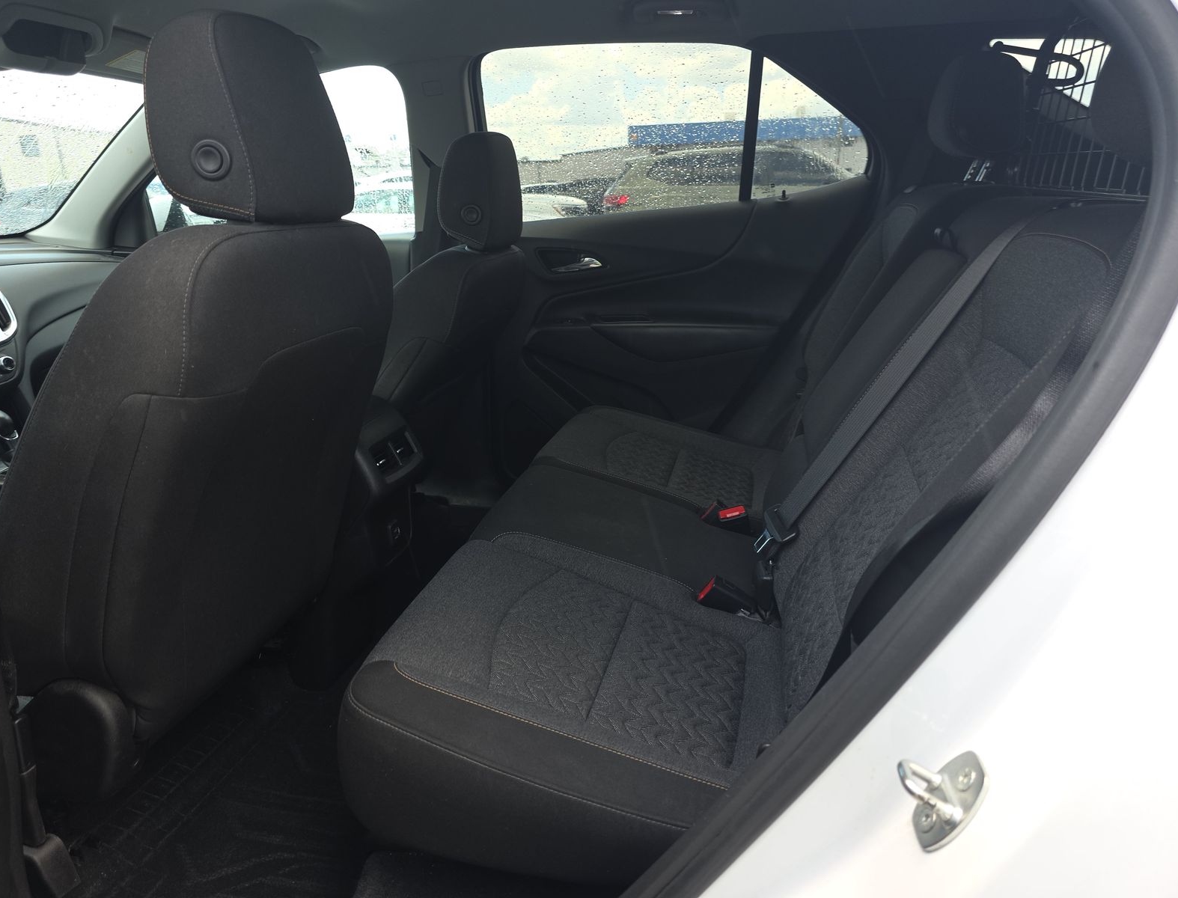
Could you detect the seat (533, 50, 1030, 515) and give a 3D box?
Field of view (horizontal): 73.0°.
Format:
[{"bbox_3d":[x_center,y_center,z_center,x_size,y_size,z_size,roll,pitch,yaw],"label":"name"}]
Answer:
[{"bbox_3d":[0.335,-0.277,1.600,0.840,0.920,0.440,4,19,12],"label":"seat"}]

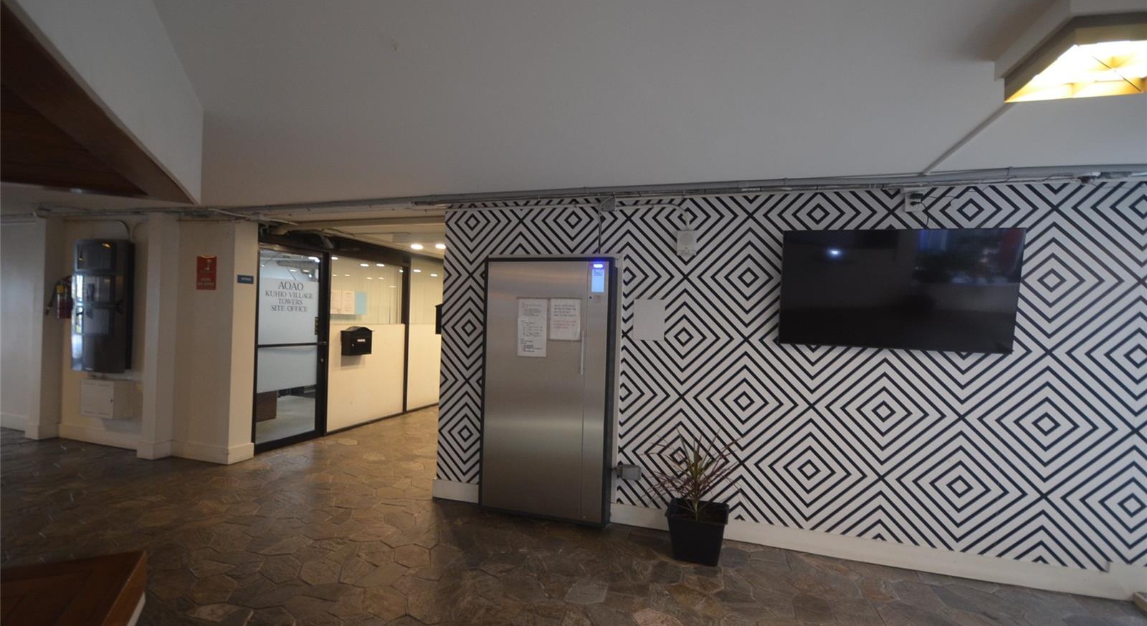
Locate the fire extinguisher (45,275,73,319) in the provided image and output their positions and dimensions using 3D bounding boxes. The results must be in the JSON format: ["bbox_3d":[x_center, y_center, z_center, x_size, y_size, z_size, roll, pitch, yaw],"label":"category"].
[{"bbox_3d":[-5.054,-0.162,5.056,0.230,0.450,0.165,2,1,17],"label":"fire extinguisher"}]

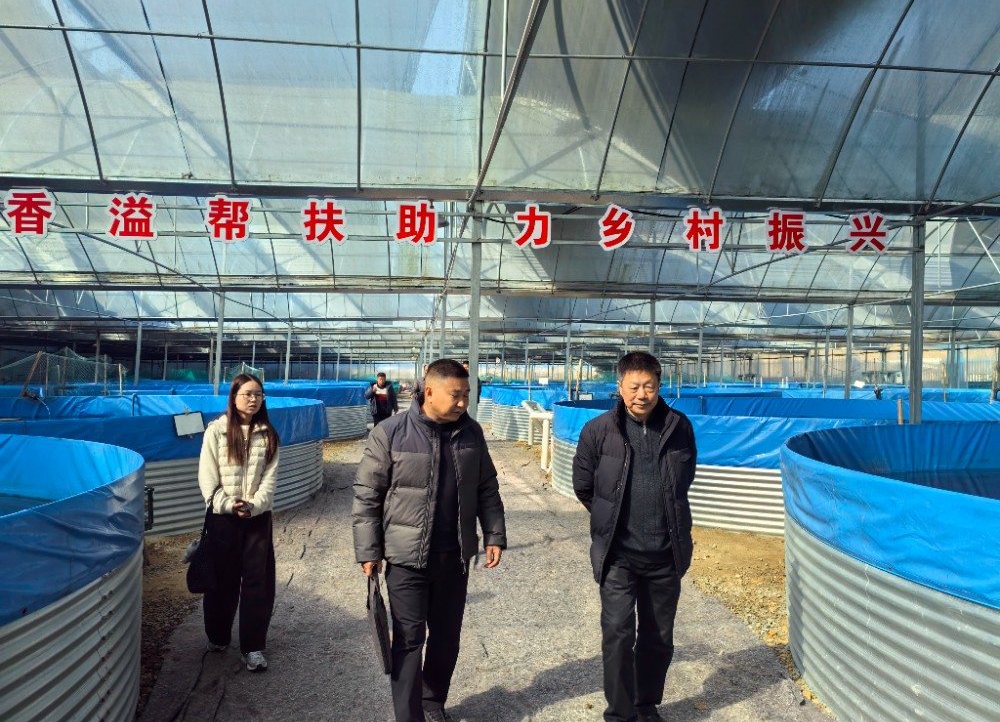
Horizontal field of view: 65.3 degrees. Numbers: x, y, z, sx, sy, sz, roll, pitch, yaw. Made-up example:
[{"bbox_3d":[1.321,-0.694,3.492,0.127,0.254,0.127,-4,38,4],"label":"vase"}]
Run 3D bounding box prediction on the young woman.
[{"bbox_3d":[-1.495,0.885,4.458,0.480,1.630,0.400,1,-1,-23],"label":"young woman"}]

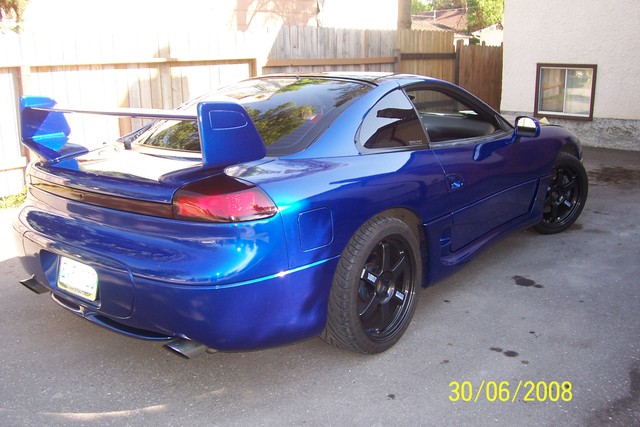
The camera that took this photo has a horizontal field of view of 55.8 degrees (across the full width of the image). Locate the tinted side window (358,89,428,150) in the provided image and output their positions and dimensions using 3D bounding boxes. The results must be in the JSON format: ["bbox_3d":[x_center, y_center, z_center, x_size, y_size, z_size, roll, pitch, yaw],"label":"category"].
[{"bbox_3d":[0.344,-0.471,3.061,0.630,0.330,0.100,-14,-16,-42],"label":"tinted side window"}]

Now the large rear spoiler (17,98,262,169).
[{"bbox_3d":[-0.841,-0.350,2.715,1.370,0.330,0.360,10,18,38],"label":"large rear spoiler"}]

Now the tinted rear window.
[{"bbox_3d":[-0.338,-0.562,3.302,1.150,0.140,0.990,10,37,38],"label":"tinted rear window"}]

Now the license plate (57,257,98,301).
[{"bbox_3d":[-1.043,0.280,2.601,0.305,0.155,0.020,10,6,38],"label":"license plate"}]

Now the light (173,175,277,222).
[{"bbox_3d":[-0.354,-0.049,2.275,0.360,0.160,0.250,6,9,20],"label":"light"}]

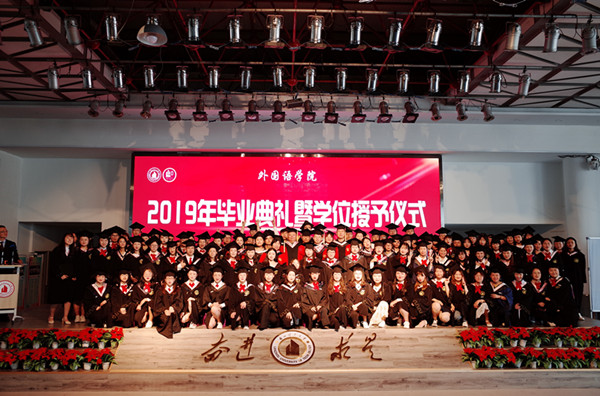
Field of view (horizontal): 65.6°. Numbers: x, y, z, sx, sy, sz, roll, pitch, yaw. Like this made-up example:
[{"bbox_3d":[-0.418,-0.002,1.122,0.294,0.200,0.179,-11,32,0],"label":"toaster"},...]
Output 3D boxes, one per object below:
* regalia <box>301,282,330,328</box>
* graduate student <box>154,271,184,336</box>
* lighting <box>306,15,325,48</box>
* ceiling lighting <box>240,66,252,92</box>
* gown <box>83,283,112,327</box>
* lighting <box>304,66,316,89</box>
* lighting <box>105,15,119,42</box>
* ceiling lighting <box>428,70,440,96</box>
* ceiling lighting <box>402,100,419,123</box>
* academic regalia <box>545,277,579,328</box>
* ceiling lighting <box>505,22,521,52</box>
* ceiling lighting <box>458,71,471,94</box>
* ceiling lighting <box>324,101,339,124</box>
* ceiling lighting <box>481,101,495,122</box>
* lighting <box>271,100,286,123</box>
[{"bbox_3d":[0.258,1.824,8.050,0.540,0.820,0.580,0,-6,-1],"label":"regalia"},{"bbox_3d":[-2.342,1.866,8.288,0.480,1.136,0.600,0,-6,-2],"label":"graduate student"},{"bbox_3d":[0.237,-2.573,7.200,0.280,0.470,0.270,0,-6,0],"label":"lighting"},{"bbox_3d":[-0.902,-2.016,7.858,0.200,0.380,0.240,0,-6,-1],"label":"ceiling lighting"},{"bbox_3d":[-3.684,1.927,8.500,0.520,0.760,0.580,1,-6,-11],"label":"gown"},{"bbox_3d":[0.180,-2.062,7.968,0.190,0.310,0.230,0,-6,0],"label":"lighting"},{"bbox_3d":[-2.485,-2.234,6.139,0.180,0.360,0.210,0,-6,-1],"label":"lighting"},{"bbox_3d":[2.657,-2.281,9.200,0.230,0.430,0.250,0,-6,0],"label":"ceiling lighting"},{"bbox_3d":[3.002,-2.349,12.659,0.400,0.500,0.420,0,-6,-2],"label":"ceiling lighting"},{"bbox_3d":[4.706,1.841,8.394,0.600,0.860,0.600,-3,-7,28],"label":"academic regalia"},{"bbox_3d":[3.901,-2.964,8.548,0.260,0.430,0.270,0,-6,-2],"label":"ceiling lighting"},{"bbox_3d":[2.836,-1.989,8.022,0.190,0.320,0.230,0,-6,0],"label":"ceiling lighting"},{"bbox_3d":[0.848,-2.307,12.579,0.380,0.530,0.420,0,-6,-2],"label":"ceiling lighting"},{"bbox_3d":[3.717,-1.715,9.223,0.220,0.360,0.270,0,-6,-2],"label":"ceiling lighting"},{"bbox_3d":[-0.438,-1.760,9.480,0.290,0.350,0.270,0,-6,0],"label":"lighting"}]

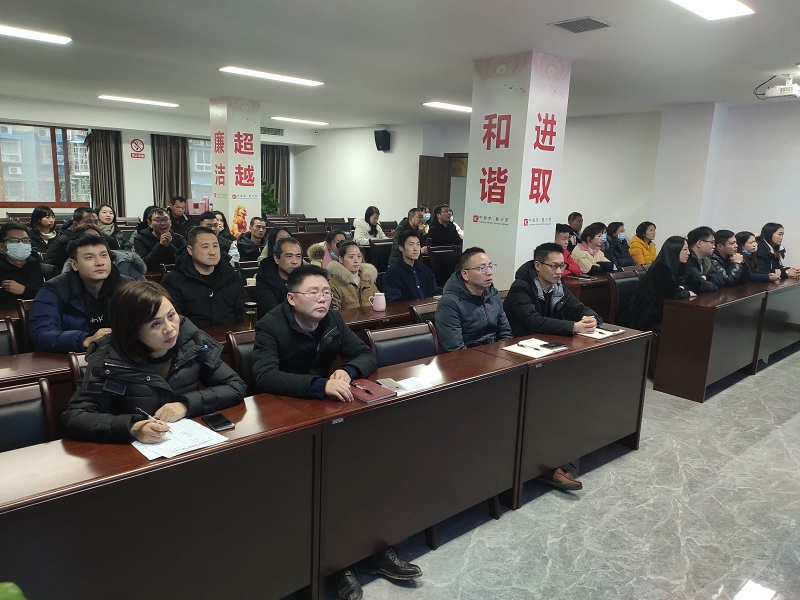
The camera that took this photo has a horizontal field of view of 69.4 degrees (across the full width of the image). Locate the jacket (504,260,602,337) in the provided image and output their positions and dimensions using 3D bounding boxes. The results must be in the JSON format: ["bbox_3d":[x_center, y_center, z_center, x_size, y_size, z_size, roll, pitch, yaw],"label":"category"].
[{"bbox_3d":[0.924,0.073,3.663,0.710,0.520,0.590,-7,15,-39],"label":"jacket"}]

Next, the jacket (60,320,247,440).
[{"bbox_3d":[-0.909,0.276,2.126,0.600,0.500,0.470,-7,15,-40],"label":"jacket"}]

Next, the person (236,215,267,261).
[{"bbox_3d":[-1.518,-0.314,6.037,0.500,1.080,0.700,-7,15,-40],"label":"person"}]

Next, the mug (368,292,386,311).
[{"bbox_3d":[-0.153,0.010,3.782,0.110,0.108,0.083,2,12,-2],"label":"mug"}]

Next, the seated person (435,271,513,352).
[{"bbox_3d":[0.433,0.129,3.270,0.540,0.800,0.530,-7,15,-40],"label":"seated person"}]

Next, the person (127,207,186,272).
[{"bbox_3d":[-2.256,-0.198,5.628,0.780,1.350,0.560,12,15,42],"label":"person"}]

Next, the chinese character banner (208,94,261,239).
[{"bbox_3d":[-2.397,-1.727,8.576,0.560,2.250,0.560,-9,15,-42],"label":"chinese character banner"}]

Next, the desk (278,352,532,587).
[{"bbox_3d":[0.045,0.716,2.617,1.180,0.768,0.360,-7,15,-40],"label":"desk"}]

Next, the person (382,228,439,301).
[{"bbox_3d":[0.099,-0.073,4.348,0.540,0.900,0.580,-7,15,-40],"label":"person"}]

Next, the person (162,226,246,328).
[{"bbox_3d":[-1.179,0.226,3.639,0.800,1.340,0.600,12,15,42],"label":"person"}]

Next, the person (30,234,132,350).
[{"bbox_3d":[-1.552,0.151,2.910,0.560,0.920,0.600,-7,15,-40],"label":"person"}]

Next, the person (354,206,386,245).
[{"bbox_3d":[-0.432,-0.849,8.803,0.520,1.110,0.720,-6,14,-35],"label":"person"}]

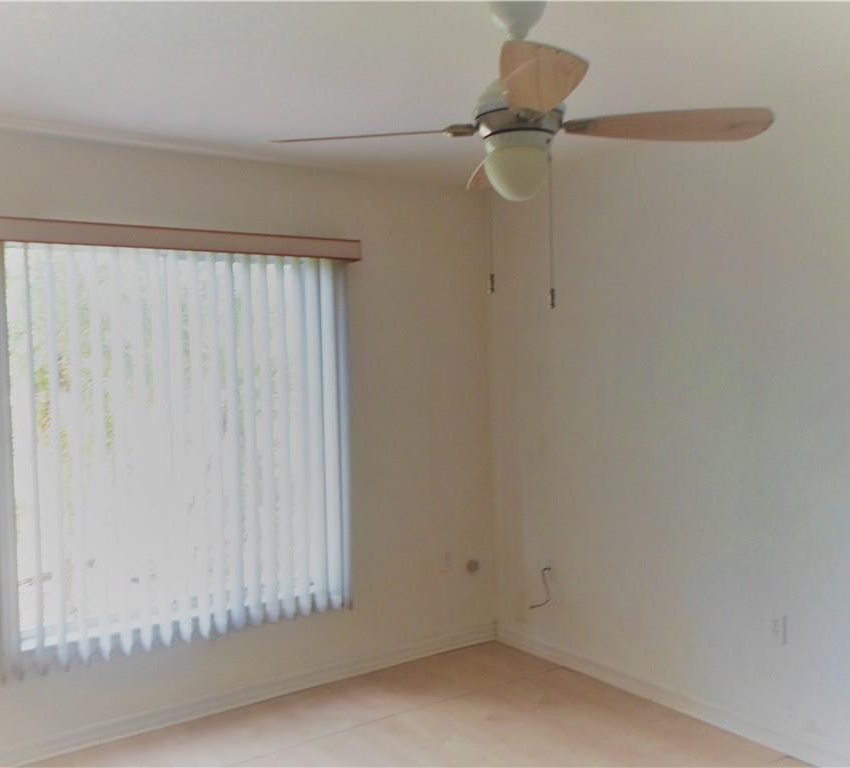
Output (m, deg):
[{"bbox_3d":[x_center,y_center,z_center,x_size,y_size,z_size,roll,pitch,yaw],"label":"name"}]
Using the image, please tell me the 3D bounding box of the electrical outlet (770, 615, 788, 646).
[{"bbox_3d":[1.305,0.915,2.965,0.010,0.115,0.071,-2,1,-34],"label":"electrical outlet"}]

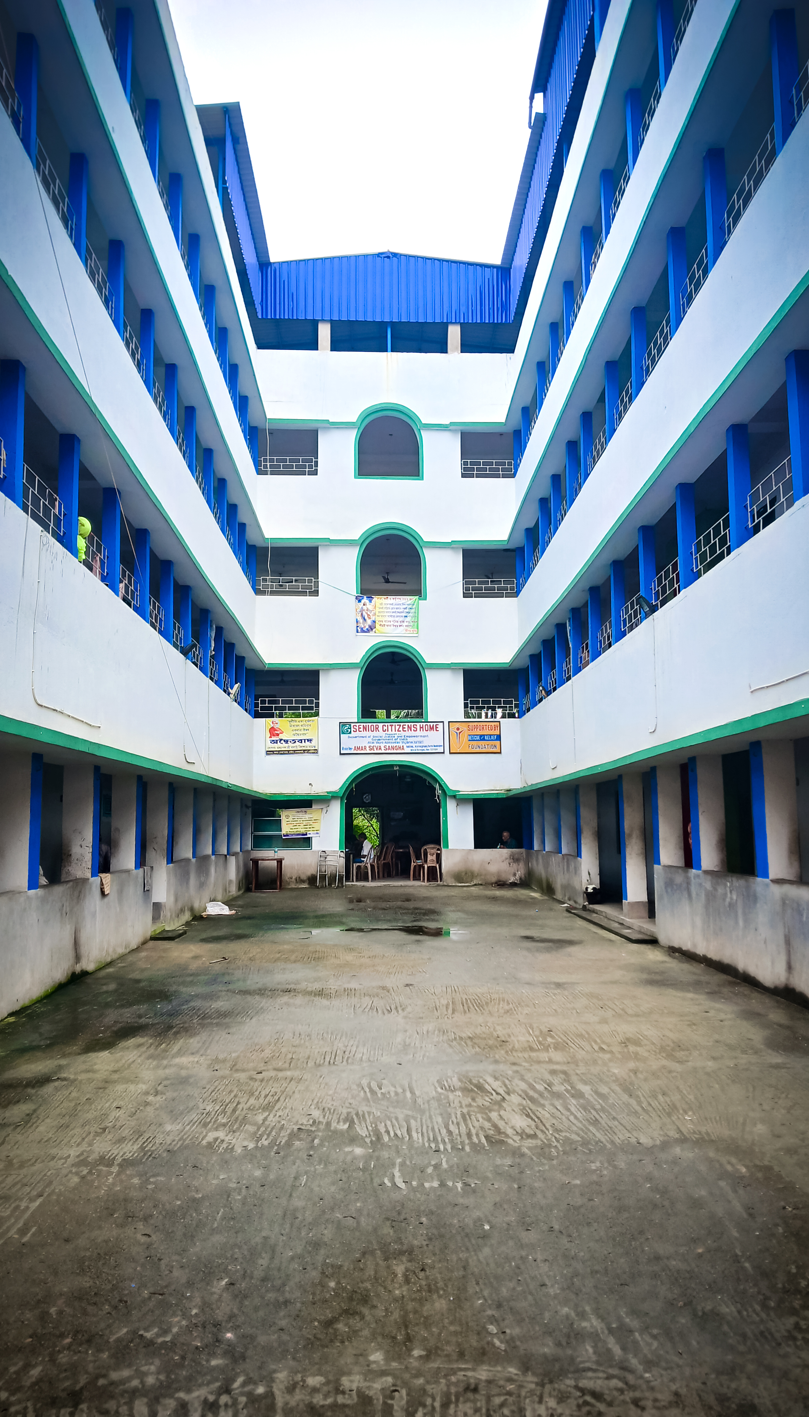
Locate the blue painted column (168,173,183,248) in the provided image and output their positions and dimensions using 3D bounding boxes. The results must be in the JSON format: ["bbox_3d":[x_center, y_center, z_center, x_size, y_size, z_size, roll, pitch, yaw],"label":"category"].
[{"bbox_3d":[-3.489,-7.515,16.238,0.157,1.288,0.157,-1,-7,-1],"label":"blue painted column"}]

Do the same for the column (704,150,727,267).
[{"bbox_3d":[3.305,-5.241,11.231,0.170,1.340,0.185,0,-7,-1],"label":"column"}]

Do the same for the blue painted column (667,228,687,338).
[{"bbox_3d":[3.268,-5.072,12.693,0.170,1.340,0.185,0,-7,-1],"label":"blue painted column"}]

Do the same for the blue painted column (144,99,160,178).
[{"bbox_3d":[-3.519,-7.885,14.809,0.170,1.230,0.185,0,-7,-1],"label":"blue painted column"}]

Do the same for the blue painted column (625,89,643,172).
[{"bbox_3d":[3.124,-7.757,14.357,0.157,1.169,0.157,-1,-7,-1],"label":"blue painted column"}]

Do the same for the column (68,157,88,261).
[{"bbox_3d":[-3.354,-5.086,10.941,0.157,1.225,0.157,-1,-7,-1],"label":"column"}]

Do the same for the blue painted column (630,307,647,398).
[{"bbox_3d":[3.222,-4.856,14.560,0.170,1.340,0.185,0,-7,-1],"label":"blue painted column"}]

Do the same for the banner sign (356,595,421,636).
[{"bbox_3d":[-0.419,-2.265,26.171,1.551,1.010,0.030,0,-7,-1],"label":"banner sign"}]

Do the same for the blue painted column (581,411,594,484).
[{"bbox_3d":[3.132,-4.445,18.119,0.170,1.340,0.185,0,-7,-1],"label":"blue painted column"}]

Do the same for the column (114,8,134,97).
[{"bbox_3d":[-3.288,-7.572,12.406,0.155,1.132,0.155,0,-7,-1],"label":"column"}]

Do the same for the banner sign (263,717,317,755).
[{"bbox_3d":[-2.578,0.644,24.470,1.208,0.868,0.030,0,-7,-5],"label":"banner sign"}]

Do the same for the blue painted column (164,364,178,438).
[{"bbox_3d":[-3.327,-4.324,15.163,0.155,1.142,0.155,0,-7,-1],"label":"blue painted column"}]

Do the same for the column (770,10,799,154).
[{"bbox_3d":[3.352,-5.456,9.374,0.170,1.340,0.185,0,-7,-1],"label":"column"}]

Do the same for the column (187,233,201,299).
[{"bbox_3d":[-3.531,-7.355,17.959,0.157,1.244,0.157,-1,-7,-1],"label":"column"}]

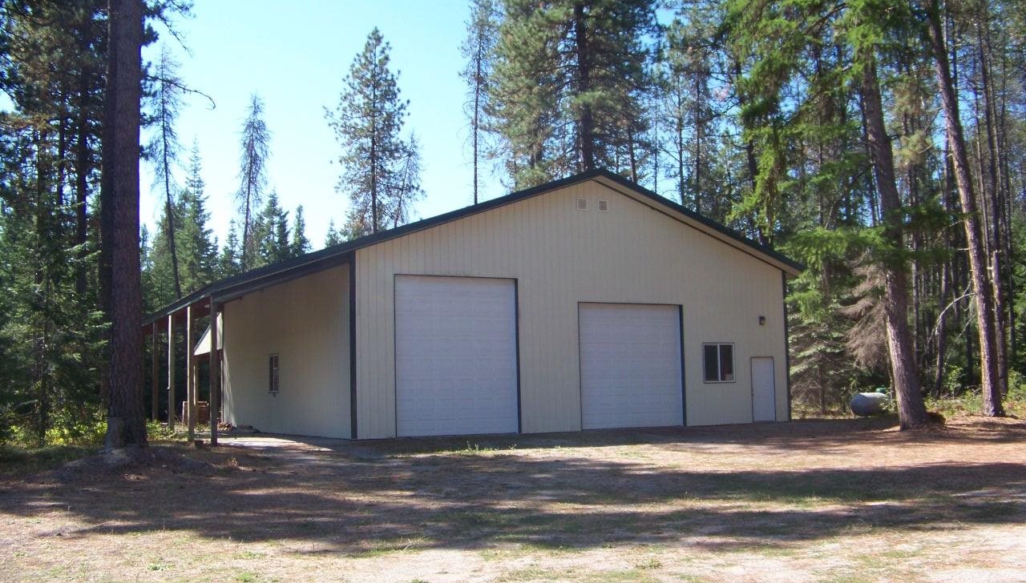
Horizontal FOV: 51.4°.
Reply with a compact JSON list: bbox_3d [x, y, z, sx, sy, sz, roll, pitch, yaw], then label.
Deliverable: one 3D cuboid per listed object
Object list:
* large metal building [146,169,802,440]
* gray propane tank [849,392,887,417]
[{"bbox_3d":[-2.694,0.971,37.248,18.700,7.550,16.400,2,-6,-27],"label":"large metal building"},{"bbox_3d":[12.791,3.895,37.300,2.500,0.980,0.830,2,-6,-27],"label":"gray propane tank"}]

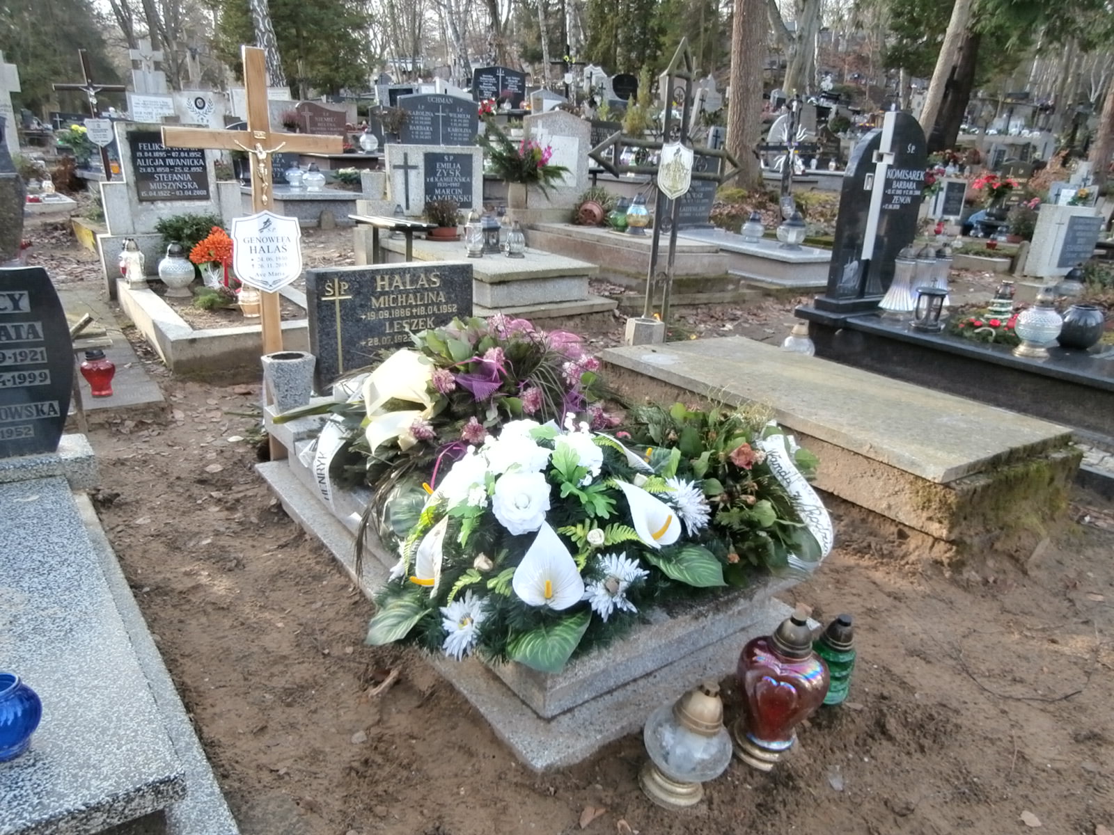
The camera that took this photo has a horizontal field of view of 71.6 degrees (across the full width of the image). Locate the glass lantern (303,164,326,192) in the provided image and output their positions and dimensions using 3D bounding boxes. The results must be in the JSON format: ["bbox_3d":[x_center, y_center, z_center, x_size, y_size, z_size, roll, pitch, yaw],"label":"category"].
[{"bbox_3d":[-2.577,-2.553,8.189,0.235,0.265,0.235,-10,22,-33],"label":"glass lantern"}]

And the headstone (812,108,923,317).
[{"bbox_3d":[1.740,-1.126,4.197,0.690,1.006,0.160,-14,27,-36],"label":"headstone"}]

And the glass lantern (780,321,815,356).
[{"bbox_3d":[1.275,-0.385,4.120,0.170,0.250,0.170,-10,22,-33],"label":"glass lantern"}]

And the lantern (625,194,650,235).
[{"bbox_3d":[0.612,-1.536,5.850,0.171,0.281,0.171,2,21,-1],"label":"lantern"}]

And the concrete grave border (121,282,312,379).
[{"bbox_3d":[-2.233,-0.695,5.191,0.993,0.193,2.066,-11,23,-34],"label":"concrete grave border"}]

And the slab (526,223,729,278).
[{"bbox_3d":[0.528,-1.406,6.339,0.820,0.225,1.700,-10,22,-33],"label":"slab"}]

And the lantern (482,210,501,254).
[{"bbox_3d":[-0.505,-1.462,6.047,0.155,0.310,0.155,-12,24,-36],"label":"lantern"}]

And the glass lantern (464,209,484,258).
[{"bbox_3d":[-0.559,-1.261,5.266,0.140,0.310,0.140,2,19,-1],"label":"glass lantern"}]

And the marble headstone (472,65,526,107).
[{"bbox_3d":[-1.049,-5.994,14.000,1.040,0.720,0.120,-10,22,-33],"label":"marble headstone"}]

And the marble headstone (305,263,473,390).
[{"bbox_3d":[-0.699,-0.399,3.344,0.724,0.506,0.090,-12,24,-36],"label":"marble headstone"}]

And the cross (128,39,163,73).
[{"bbox_3d":[-5.994,-5.271,11.258,0.450,0.460,0.120,-12,24,-36],"label":"cross"}]

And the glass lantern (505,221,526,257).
[{"bbox_3d":[-0.280,-1.255,5.404,0.145,0.235,0.145,2,19,-1],"label":"glass lantern"}]

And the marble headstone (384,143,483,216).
[{"bbox_3d":[-0.842,-1.652,5.350,0.681,0.459,0.120,-13,26,-33],"label":"marble headstone"}]

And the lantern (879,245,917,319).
[{"bbox_3d":[1.862,-0.742,4.167,0.195,0.365,0.195,-10,22,-33],"label":"lantern"}]

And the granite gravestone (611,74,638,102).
[{"bbox_3d":[1.402,-6.828,16.052,0.600,0.600,0.100,-12,24,-36],"label":"granite gravestone"}]

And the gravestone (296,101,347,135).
[{"bbox_3d":[-3.006,-3.759,9.900,0.582,0.525,0.120,-11,25,-30],"label":"gravestone"}]

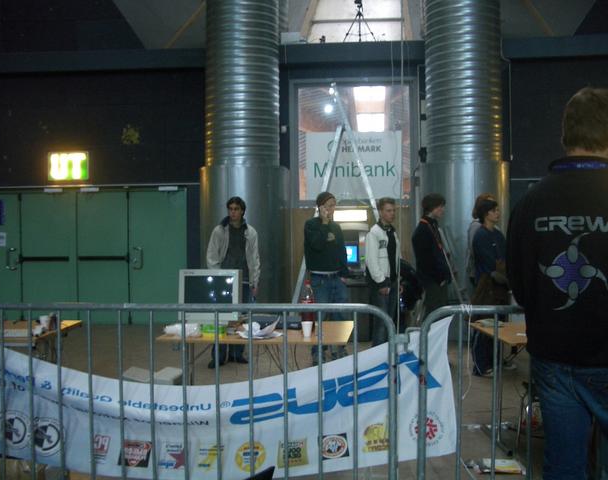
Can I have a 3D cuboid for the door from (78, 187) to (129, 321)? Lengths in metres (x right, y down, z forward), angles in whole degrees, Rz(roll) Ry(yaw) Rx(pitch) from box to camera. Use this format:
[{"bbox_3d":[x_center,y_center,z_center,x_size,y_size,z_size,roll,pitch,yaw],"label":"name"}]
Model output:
[{"bbox_3d":[-3.135,0.273,10.068,0.830,2.103,0.100,-1,1,4],"label":"door"}]

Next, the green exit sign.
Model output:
[{"bbox_3d":[-3.730,-1.164,10.250,0.650,0.440,0.120,-1,0,5],"label":"green exit sign"}]

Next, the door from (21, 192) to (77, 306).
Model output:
[{"bbox_3d":[-4.071,0.288,10.350,0.890,2.090,0.070,-1,0,5],"label":"door"}]

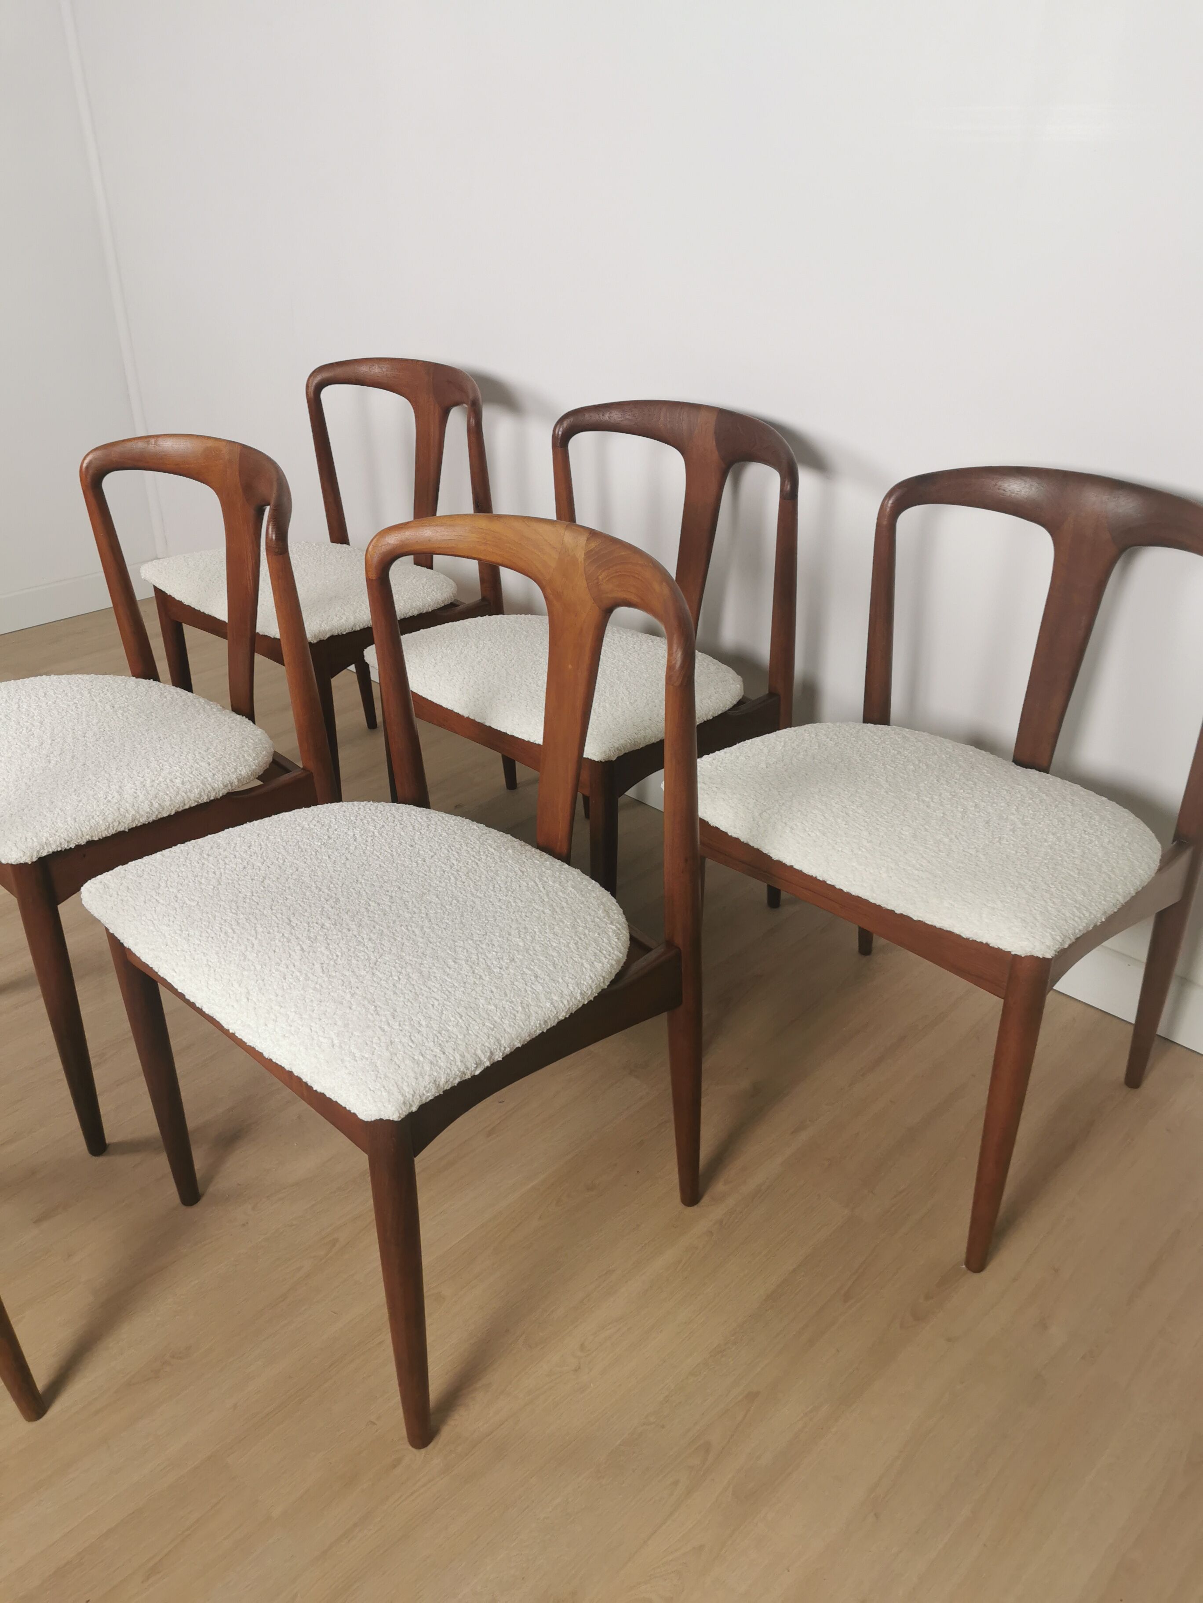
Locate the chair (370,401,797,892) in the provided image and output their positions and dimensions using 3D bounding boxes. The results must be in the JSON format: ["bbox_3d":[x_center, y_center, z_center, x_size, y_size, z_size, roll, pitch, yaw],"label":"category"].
[{"bbox_3d":[-0.005,-0.180,1.966,0.500,0.800,0.523,24,37,38],"label":"chair"}]

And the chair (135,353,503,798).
[{"bbox_3d":[-0.487,-0.381,2.343,0.500,0.800,0.523,23,36,36],"label":"chair"}]

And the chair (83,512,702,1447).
[{"bbox_3d":[-0.193,0.142,1.369,0.500,0.800,0.523,24,37,38],"label":"chair"}]

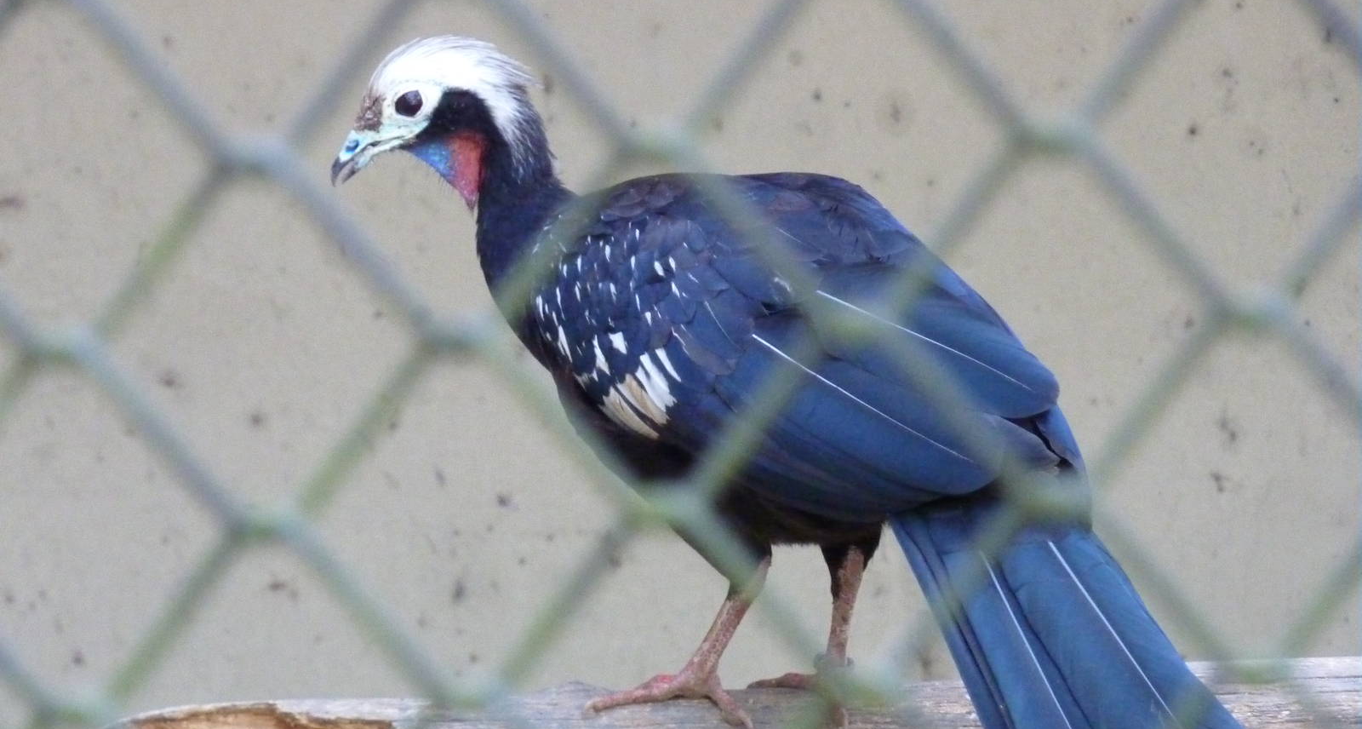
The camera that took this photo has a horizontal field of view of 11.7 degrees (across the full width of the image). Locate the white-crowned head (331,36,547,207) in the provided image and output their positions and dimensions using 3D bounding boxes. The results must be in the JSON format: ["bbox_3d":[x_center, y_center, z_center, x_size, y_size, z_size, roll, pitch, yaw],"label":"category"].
[{"bbox_3d":[-0.125,-0.124,3.400,0.109,0.089,0.051,-10,0,0],"label":"white-crowned head"}]

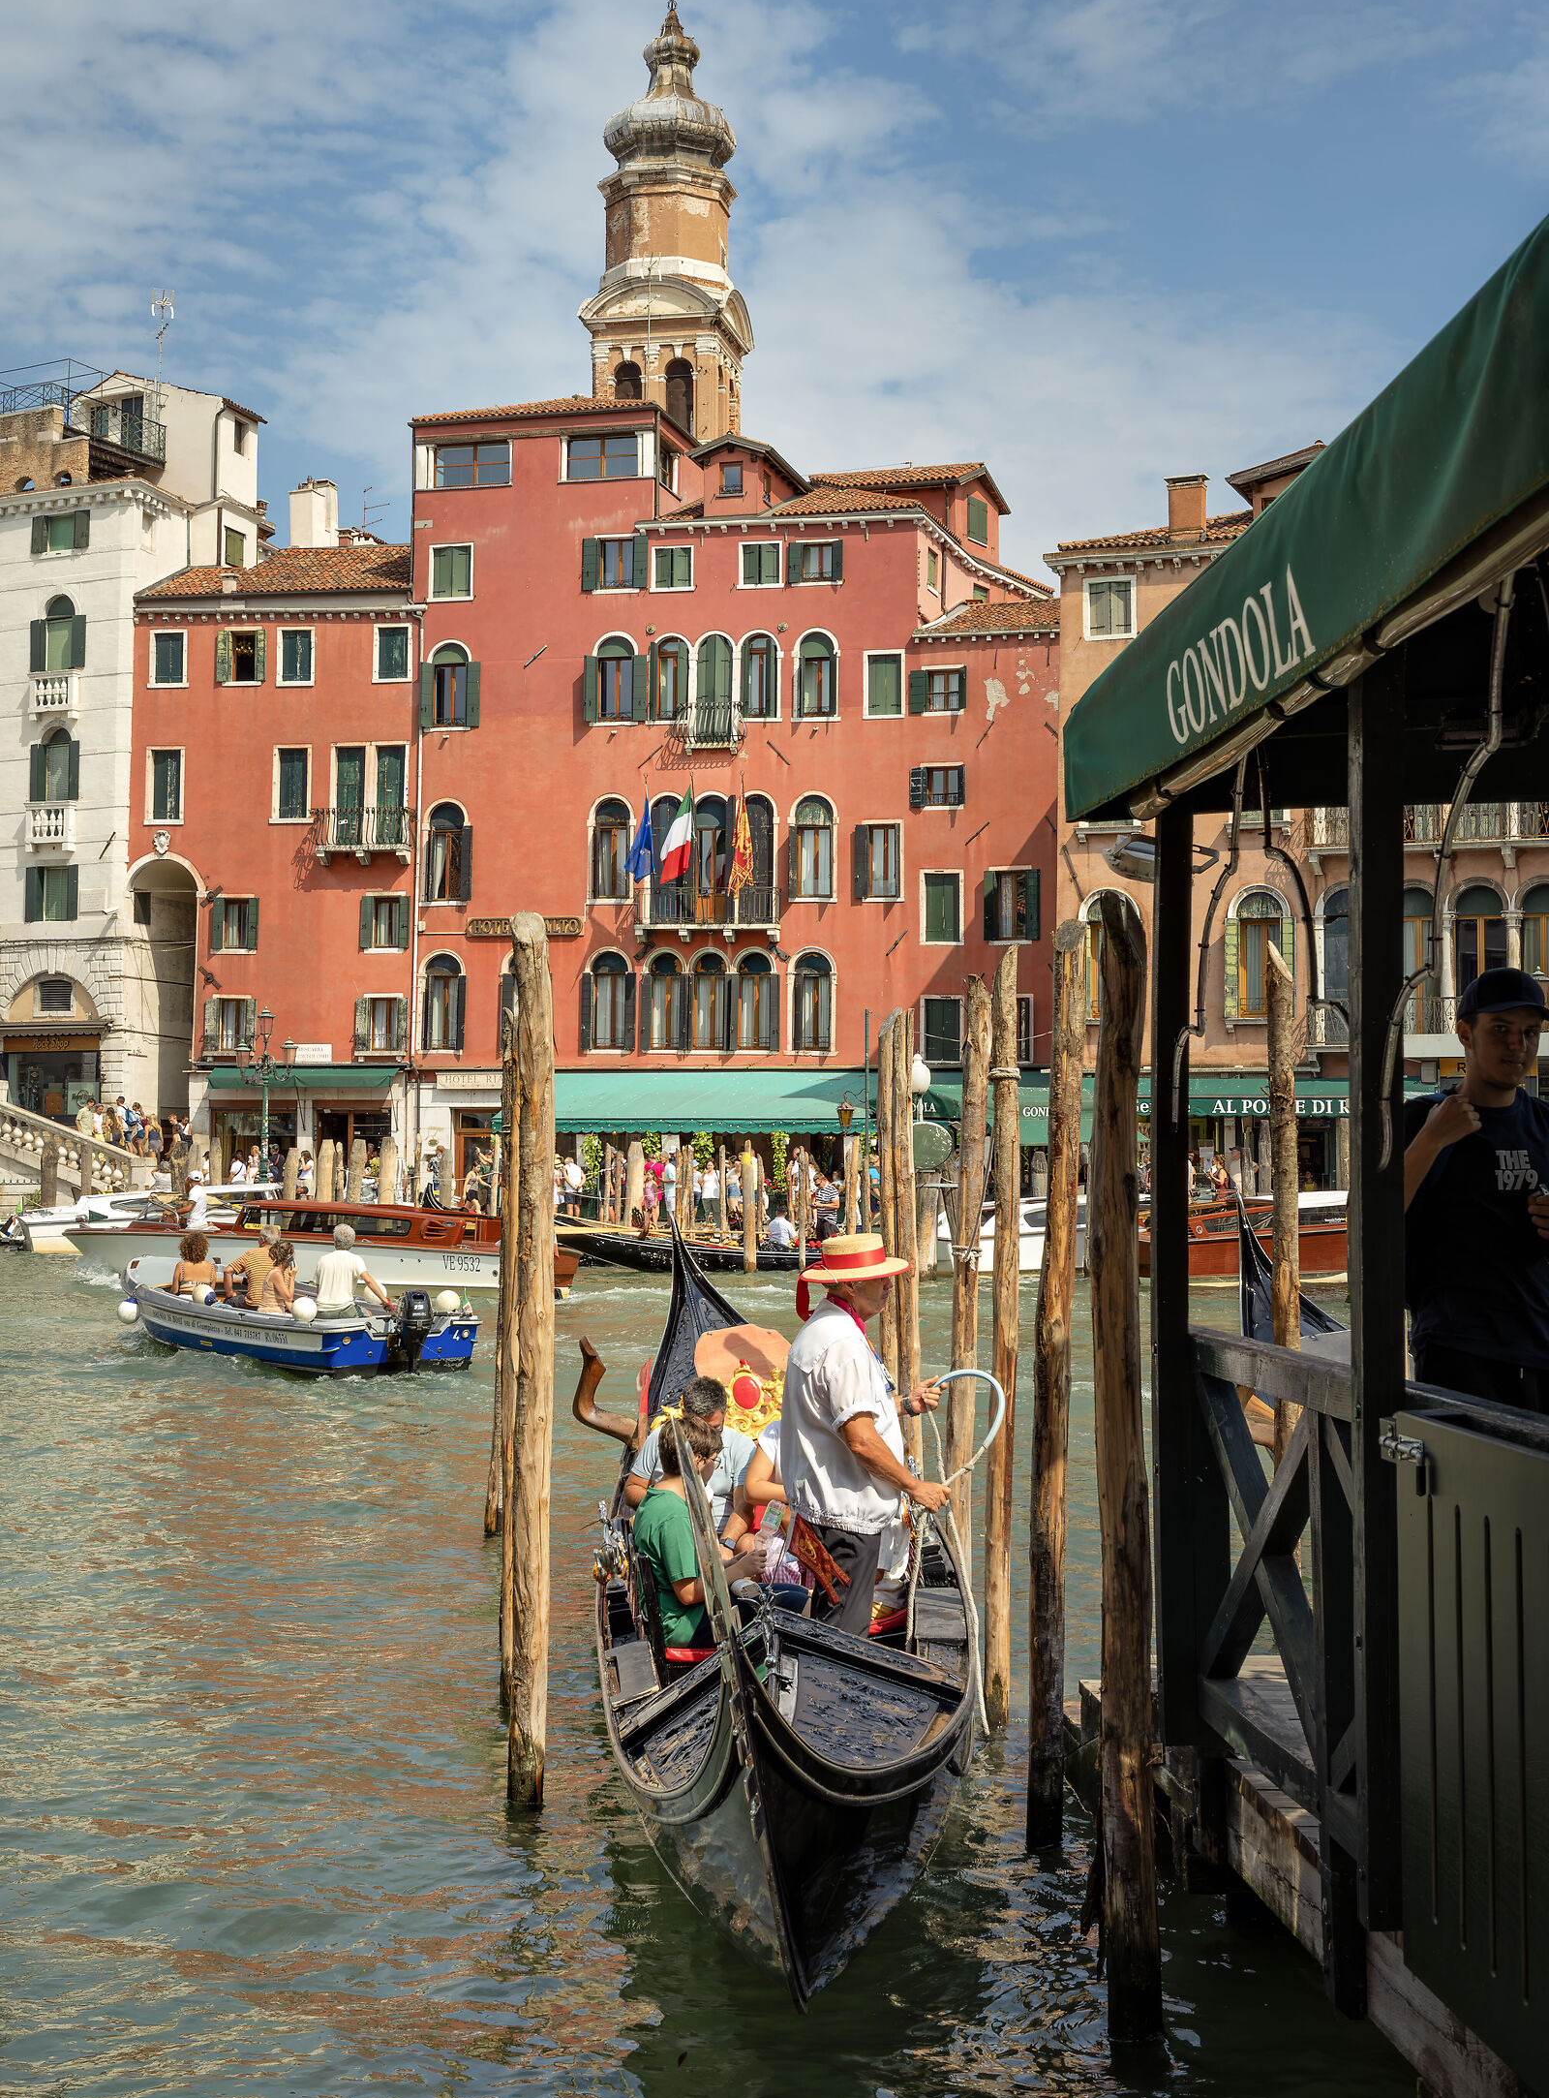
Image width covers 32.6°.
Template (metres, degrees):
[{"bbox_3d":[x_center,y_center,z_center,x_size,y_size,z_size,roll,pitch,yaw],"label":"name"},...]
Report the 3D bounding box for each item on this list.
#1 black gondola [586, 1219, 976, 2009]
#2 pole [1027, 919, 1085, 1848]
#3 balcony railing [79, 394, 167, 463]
[{"bbox_3d":[-0.184,1.957,12.076,1.550,1.750,10.700,-5,-2,-3],"label":"black gondola"},{"bbox_3d":[0.935,1.110,8.785,0.150,3.070,0.150,1,1,11],"label":"pole"},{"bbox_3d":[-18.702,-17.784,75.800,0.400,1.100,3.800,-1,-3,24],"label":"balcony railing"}]

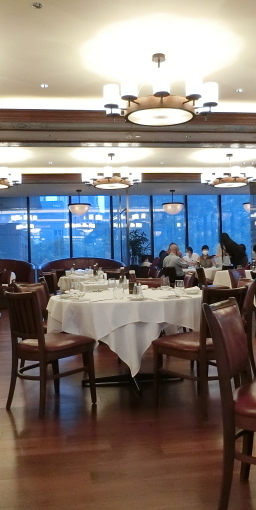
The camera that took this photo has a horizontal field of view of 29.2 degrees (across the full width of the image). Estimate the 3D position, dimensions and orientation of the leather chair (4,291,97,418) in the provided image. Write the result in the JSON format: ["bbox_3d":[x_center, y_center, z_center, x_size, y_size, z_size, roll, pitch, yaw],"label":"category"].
[{"bbox_3d":[-0.587,0.690,3.672,0.470,0.880,0.540,-2,-1,43],"label":"leather chair"}]

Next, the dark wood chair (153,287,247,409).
[{"bbox_3d":[0.521,0.660,3.514,0.460,0.880,0.545,-1,-1,-37],"label":"dark wood chair"}]

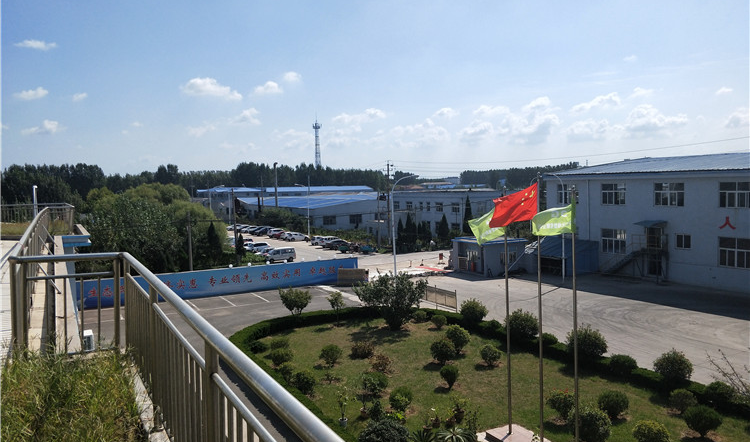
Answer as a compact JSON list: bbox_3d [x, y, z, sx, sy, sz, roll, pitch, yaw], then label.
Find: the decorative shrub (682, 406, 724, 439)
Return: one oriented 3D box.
[{"bbox_3d":[11.758,7.204,19.424,1.270,1.120,1.270,-1,4,0],"label":"decorative shrub"}]

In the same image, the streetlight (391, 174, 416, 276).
[{"bbox_3d":[2.634,1.345,44.242,2.300,9.900,0.350,-3,4,-20],"label":"streetlight"}]

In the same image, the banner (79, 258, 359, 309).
[{"bbox_3d":[-13.011,5.409,48.271,24.300,2.340,0.250,-4,4,-21],"label":"banner"}]

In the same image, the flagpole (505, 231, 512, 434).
[{"bbox_3d":[4.689,3.182,18.894,0.120,8.724,0.120,-1,4,0],"label":"flagpole"}]

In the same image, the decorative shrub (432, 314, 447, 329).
[{"bbox_3d":[4.220,6.590,35.500,0.970,0.880,0.970,-1,4,0],"label":"decorative shrub"}]

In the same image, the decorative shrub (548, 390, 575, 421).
[{"bbox_3d":[7.323,7.197,21.146,1.080,1.100,1.080,-1,4,0],"label":"decorative shrub"}]

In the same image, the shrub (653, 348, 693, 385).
[{"bbox_3d":[12.779,6.365,23.202,1.676,1.839,1.676,-1,4,0],"label":"shrub"}]

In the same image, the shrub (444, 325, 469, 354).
[{"bbox_3d":[4.879,6.930,31.735,1.497,1.645,1.452,0,4,9],"label":"shrub"}]

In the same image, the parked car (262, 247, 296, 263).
[{"bbox_3d":[-12.120,4.296,68.094,3.950,1.880,1.600,-3,4,-25],"label":"parked car"}]

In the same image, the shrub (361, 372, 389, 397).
[{"bbox_3d":[0.007,7.305,24.392,1.239,0.910,1.239,-2,4,0],"label":"shrub"}]

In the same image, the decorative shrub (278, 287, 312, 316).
[{"bbox_3d":[-5.447,5.795,37.326,2.200,2.300,2.200,-1,4,0],"label":"decorative shrub"}]

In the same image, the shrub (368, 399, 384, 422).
[{"bbox_3d":[0.090,7.550,21.500,0.650,0.980,0.650,-1,4,0],"label":"shrub"}]

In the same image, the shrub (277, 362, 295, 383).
[{"bbox_3d":[-4.064,7.068,25.176,0.838,1.046,0.838,-1,4,0],"label":"shrub"}]

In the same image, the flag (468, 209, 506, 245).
[{"bbox_3d":[4.026,0.018,19.381,1.350,1.500,0.400,0,4,17],"label":"flag"}]

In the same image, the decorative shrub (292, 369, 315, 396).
[{"bbox_3d":[-3.221,7.332,24.559,1.057,1.057,1.057,-2,4,0],"label":"decorative shrub"}]

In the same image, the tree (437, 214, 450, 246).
[{"bbox_3d":[9.698,1.310,76.428,1.839,4.747,1.839,-1,4,0],"label":"tree"}]

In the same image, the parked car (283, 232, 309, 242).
[{"bbox_3d":[-13.663,2.832,93.495,4.400,1.480,1.780,-2,4,-18],"label":"parked car"}]

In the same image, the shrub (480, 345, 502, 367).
[{"bbox_3d":[6.306,7.309,29.374,1.168,1.170,1.133,0,4,12],"label":"shrub"}]

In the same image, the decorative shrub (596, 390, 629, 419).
[{"bbox_3d":[9.450,7.280,21.500,1.200,1.050,1.200,-1,4,0],"label":"decorative shrub"}]

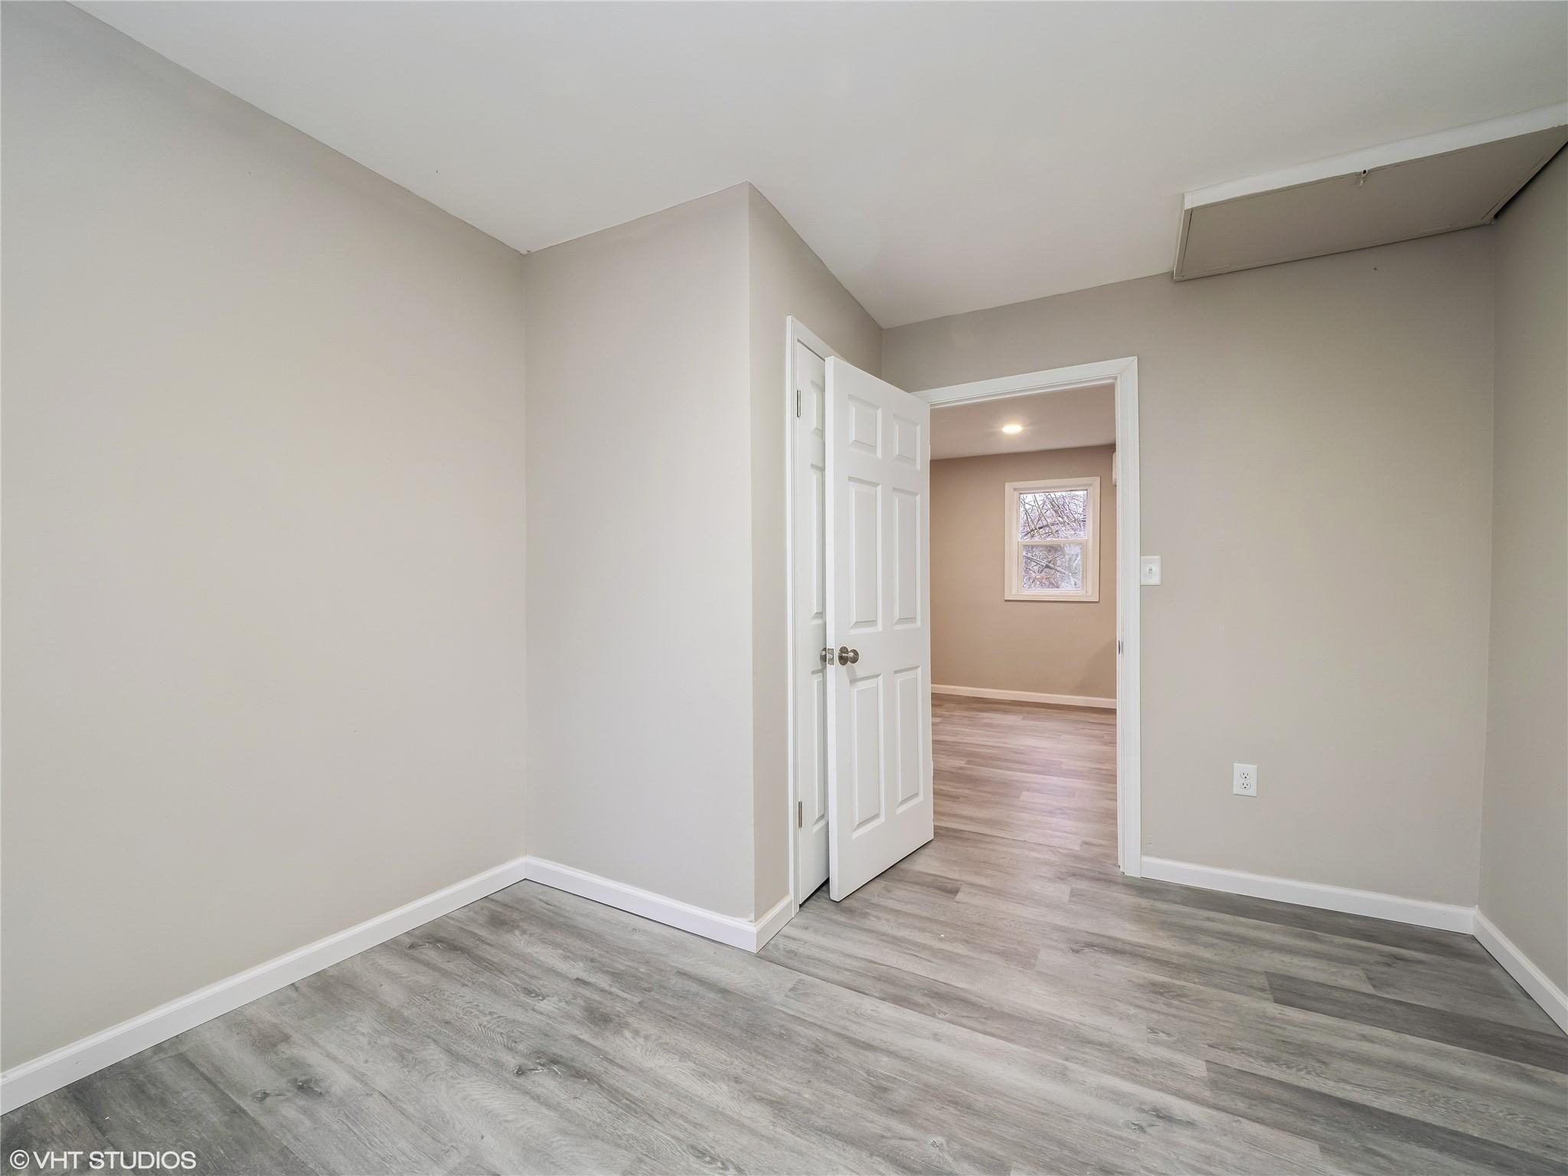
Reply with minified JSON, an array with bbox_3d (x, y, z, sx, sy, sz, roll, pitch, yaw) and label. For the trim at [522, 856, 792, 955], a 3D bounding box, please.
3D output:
[{"bbox_3d":[-0.512,1.139,2.423,1.099,0.083,0.251,0,0,29],"label":"trim"}]

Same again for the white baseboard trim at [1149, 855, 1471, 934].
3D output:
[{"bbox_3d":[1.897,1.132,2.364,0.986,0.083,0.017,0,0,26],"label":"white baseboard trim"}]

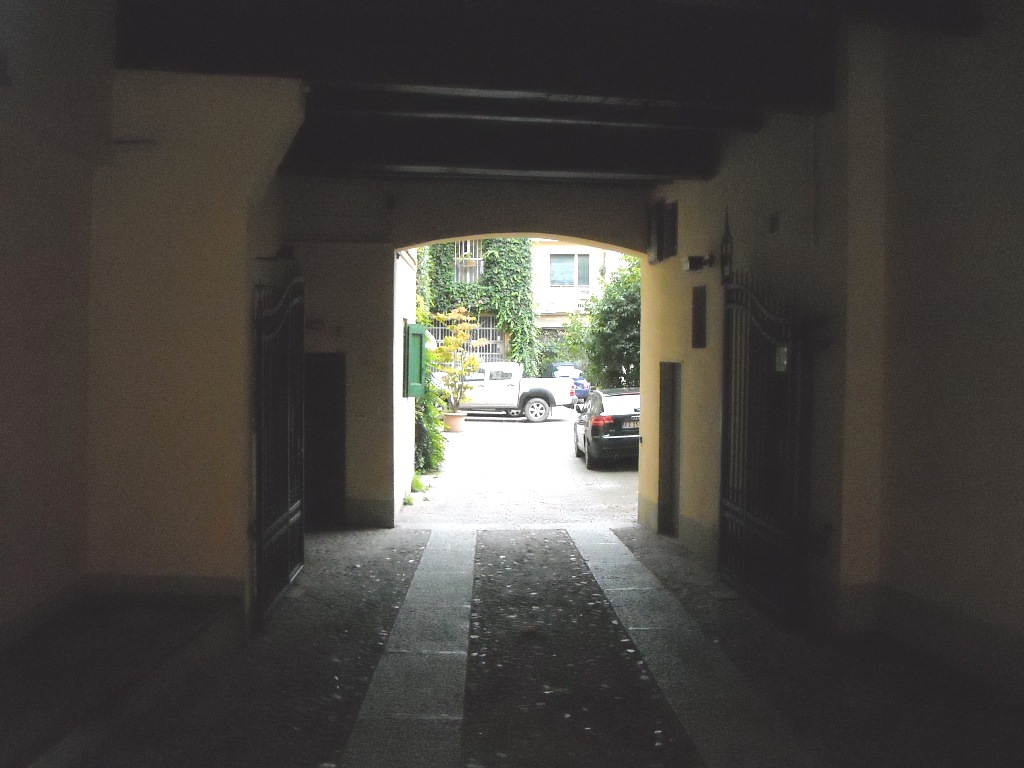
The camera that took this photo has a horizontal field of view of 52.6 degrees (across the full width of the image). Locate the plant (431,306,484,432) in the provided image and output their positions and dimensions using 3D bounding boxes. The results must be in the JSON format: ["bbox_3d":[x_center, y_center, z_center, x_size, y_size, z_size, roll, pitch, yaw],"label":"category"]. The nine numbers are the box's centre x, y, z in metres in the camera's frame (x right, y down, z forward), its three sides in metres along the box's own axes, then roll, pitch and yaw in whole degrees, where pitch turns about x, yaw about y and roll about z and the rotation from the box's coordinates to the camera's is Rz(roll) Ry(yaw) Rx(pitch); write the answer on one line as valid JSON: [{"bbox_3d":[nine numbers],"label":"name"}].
[{"bbox_3d":[-1.430,-0.380,27.200,1.420,3.300,1.350,1,1,0],"label":"plant"}]

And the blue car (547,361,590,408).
[{"bbox_3d":[1.870,0.120,37.900,1.700,1.620,4.000,0,1,-2],"label":"blue car"}]

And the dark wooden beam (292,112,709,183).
[{"bbox_3d":[-0.130,-2.150,9.530,4.150,0.450,0.280,0,1,-6],"label":"dark wooden beam"}]

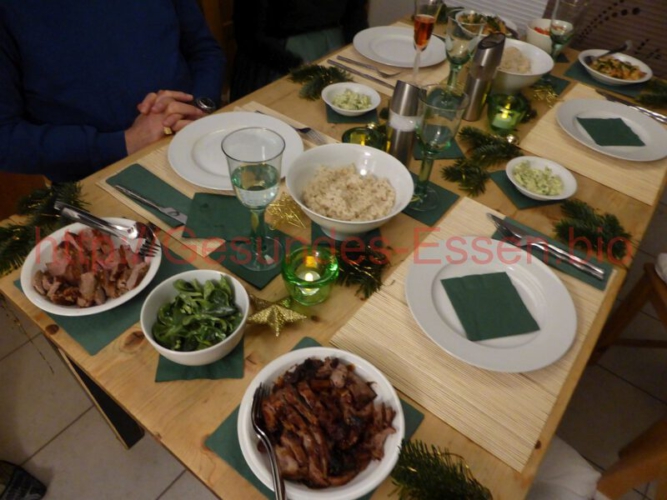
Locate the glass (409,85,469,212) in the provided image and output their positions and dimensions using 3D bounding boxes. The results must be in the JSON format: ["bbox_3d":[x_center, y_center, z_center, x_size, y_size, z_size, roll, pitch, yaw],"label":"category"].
[{"bbox_3d":[0.179,-0.182,0.901,0.089,0.220,0.089,2,47,-2],"label":"glass"}]

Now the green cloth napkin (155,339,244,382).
[{"bbox_3d":[-0.192,0.138,0.717,0.120,0.004,0.120,-1,47,-6],"label":"green cloth napkin"}]

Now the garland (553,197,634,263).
[{"bbox_3d":[0.497,-0.040,0.910,0.147,0.042,0.135,30,51,21],"label":"garland"}]

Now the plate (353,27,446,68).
[{"bbox_3d":[0.196,-0.600,1.432,0.276,0.021,0.276,2,47,-2],"label":"plate"}]

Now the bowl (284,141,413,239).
[{"bbox_3d":[0.026,-0.089,0.861,0.217,0.100,0.217,3,46,-3],"label":"bowl"}]

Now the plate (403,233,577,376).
[{"bbox_3d":[0.254,0.080,0.780,0.272,0.023,0.272,3,46,-3],"label":"plate"}]

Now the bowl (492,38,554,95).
[{"bbox_3d":[0.452,-0.465,1.266,0.216,0.097,0.216,2,47,-3],"label":"bowl"}]

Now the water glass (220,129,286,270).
[{"bbox_3d":[-0.117,-0.071,0.743,0.084,0.222,0.084,7,46,0],"label":"water glass"}]

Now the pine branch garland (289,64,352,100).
[{"bbox_3d":[-0.049,-0.447,1.260,0.147,0.040,0.186,32,52,24],"label":"pine branch garland"}]

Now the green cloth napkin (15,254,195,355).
[{"bbox_3d":[-0.354,0.041,0.763,0.200,0.005,0.200,30,51,21],"label":"green cloth napkin"}]

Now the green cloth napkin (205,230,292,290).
[{"bbox_3d":[-0.129,0.002,0.826,0.120,0.005,0.120,30,51,21],"label":"green cloth napkin"}]

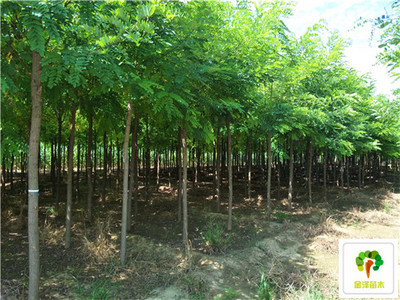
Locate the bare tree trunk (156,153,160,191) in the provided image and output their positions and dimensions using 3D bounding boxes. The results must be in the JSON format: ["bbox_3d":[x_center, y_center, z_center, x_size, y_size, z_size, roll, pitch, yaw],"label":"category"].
[{"bbox_3d":[-1.683,0.872,11.253,0.070,1.541,0.070,1,-1,0],"label":"bare tree trunk"}]

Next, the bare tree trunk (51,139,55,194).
[{"bbox_3d":[-5.323,0.605,10.037,0.080,2.043,0.080,-1,-1,0],"label":"bare tree trunk"}]

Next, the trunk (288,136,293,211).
[{"bbox_3d":[2.427,0.616,7.441,0.070,1.956,0.070,1,-1,0],"label":"trunk"}]

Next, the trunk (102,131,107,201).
[{"bbox_3d":[-3.500,0.564,10.195,0.090,2.570,0.090,0,-2,0],"label":"trunk"}]

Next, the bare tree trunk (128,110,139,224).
[{"bbox_3d":[-1.313,0.395,5.489,0.085,2.353,0.085,3,-1,0],"label":"bare tree trunk"}]

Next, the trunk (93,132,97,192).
[{"bbox_3d":[-4.793,0.566,12.659,0.085,2.736,0.085,0,-2,0],"label":"trunk"}]

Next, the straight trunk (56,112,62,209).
[{"bbox_3d":[-4.337,0.284,8.545,0.085,3.018,0.085,0,-2,0],"label":"straight trunk"}]

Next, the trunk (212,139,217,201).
[{"bbox_3d":[0.469,0.625,8.679,0.070,1.970,0.070,-2,-1,0],"label":"trunk"}]

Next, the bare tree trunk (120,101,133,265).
[{"bbox_3d":[-1.055,0.461,4.004,0.085,2.354,0.085,2,-2,0],"label":"bare tree trunk"}]

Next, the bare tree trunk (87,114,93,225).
[{"bbox_3d":[-2.624,0.435,6.651,0.090,2.586,0.090,0,-2,0],"label":"bare tree trunk"}]

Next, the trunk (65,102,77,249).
[{"bbox_3d":[-2.031,0.403,4.393,0.085,2.309,0.085,3,-1,0],"label":"trunk"}]

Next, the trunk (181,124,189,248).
[{"bbox_3d":[-0.241,0.633,4.584,0.080,2.050,0.080,-1,-2,0],"label":"trunk"}]

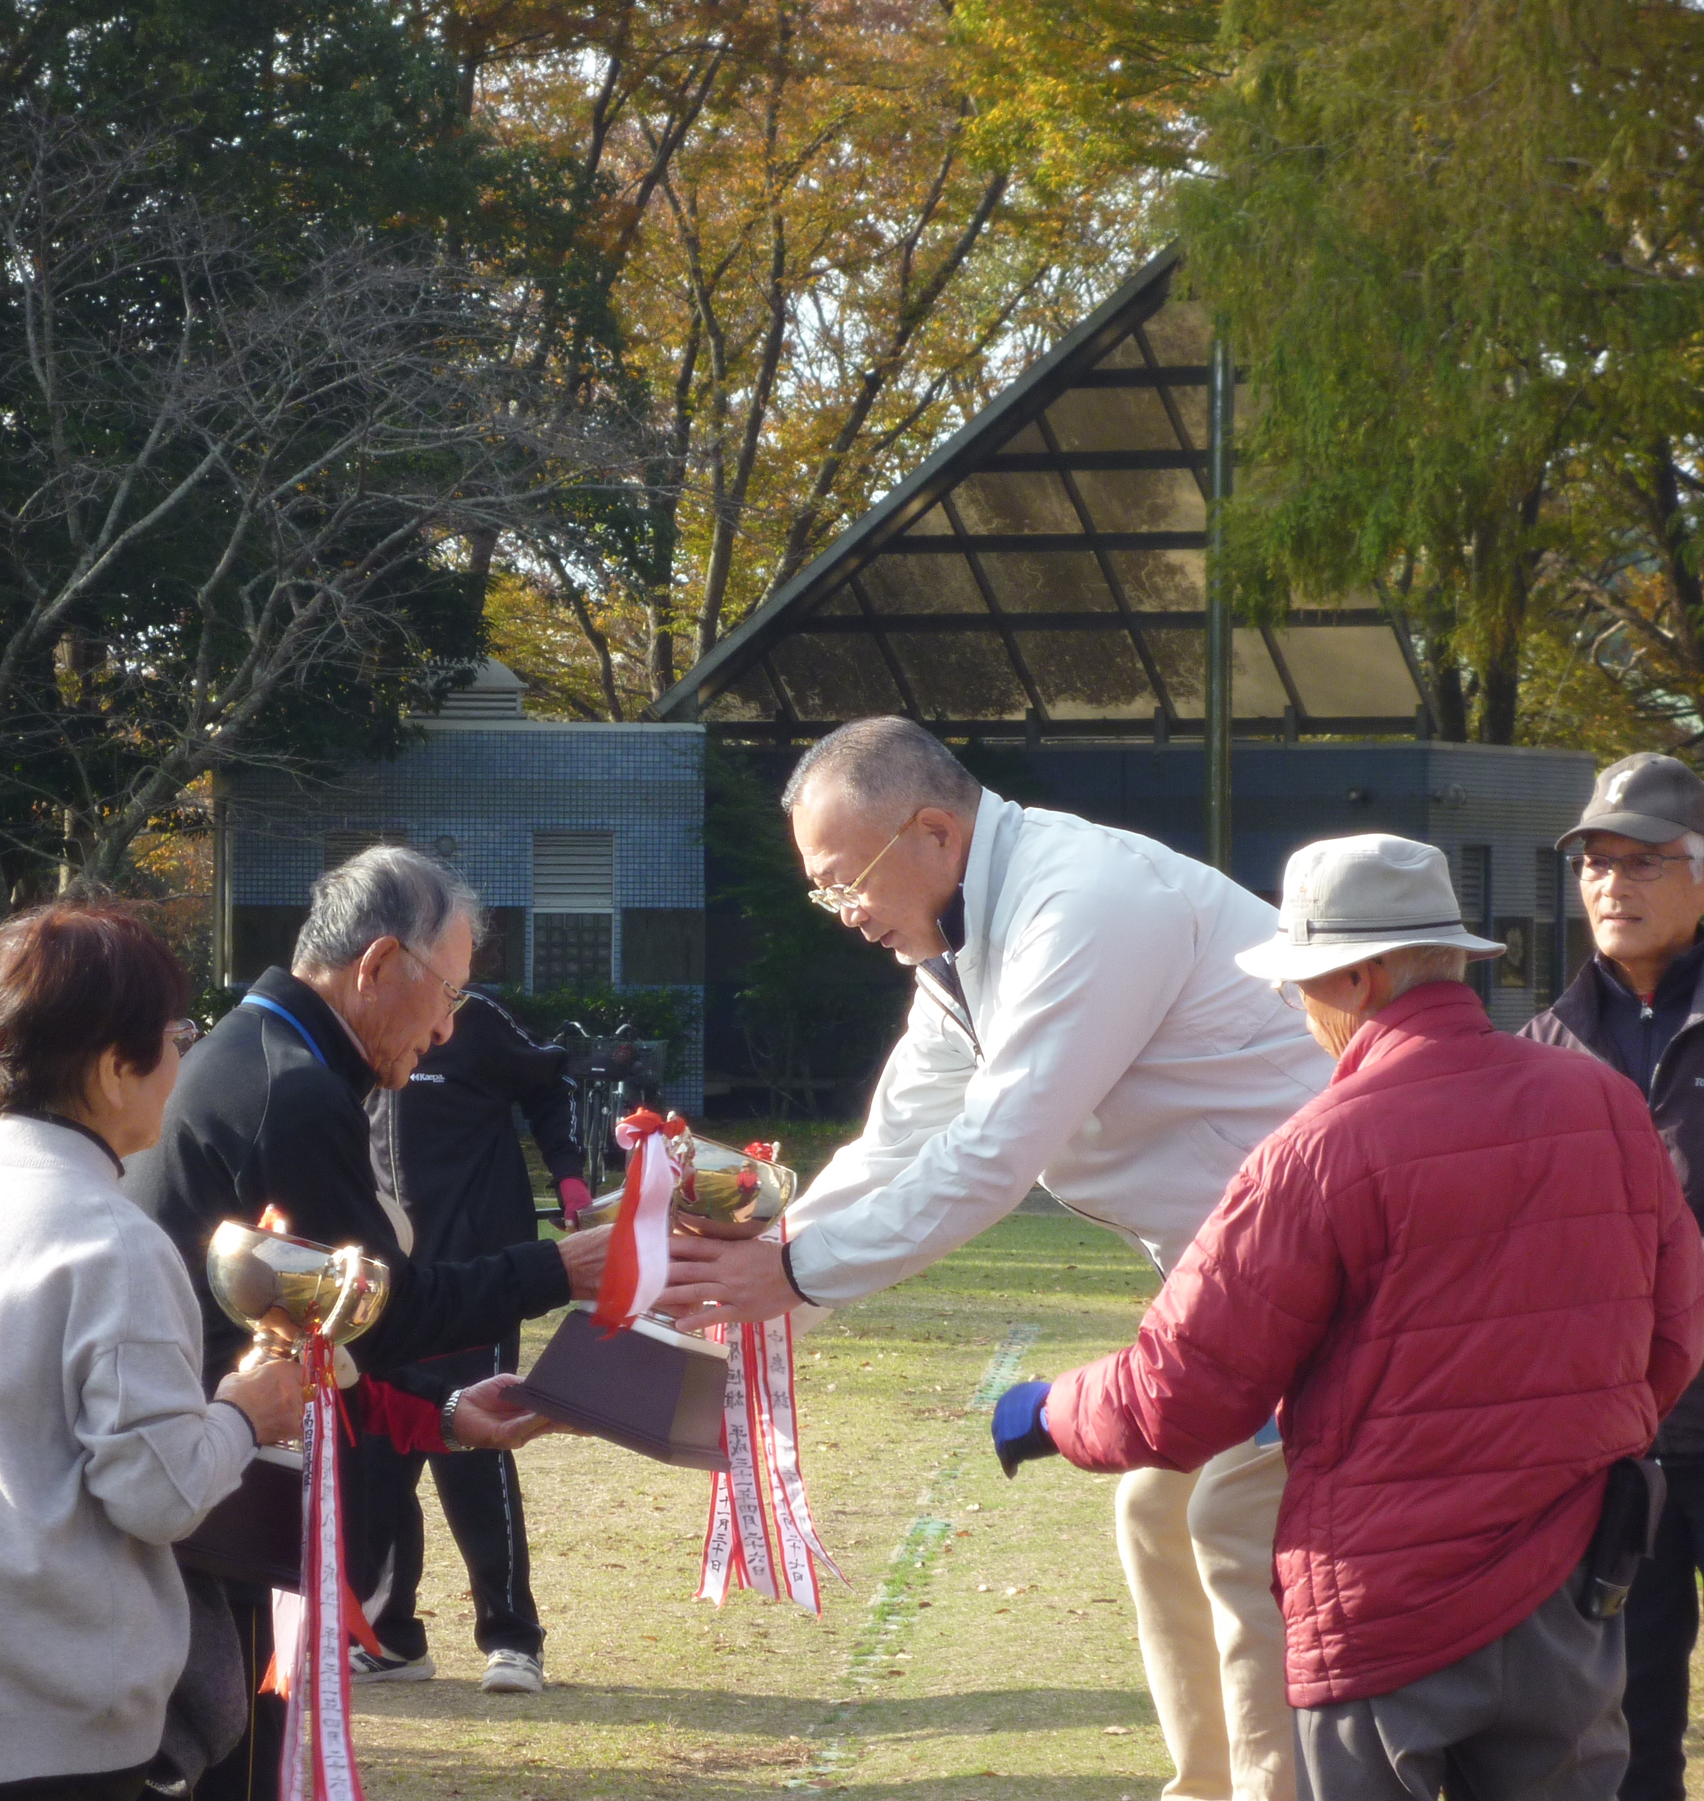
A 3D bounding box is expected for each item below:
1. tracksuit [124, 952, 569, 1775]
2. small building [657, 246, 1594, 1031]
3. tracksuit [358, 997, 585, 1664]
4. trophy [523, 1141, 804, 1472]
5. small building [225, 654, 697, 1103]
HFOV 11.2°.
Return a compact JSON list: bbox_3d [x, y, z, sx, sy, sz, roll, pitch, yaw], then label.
[{"bbox_3d":[-0.526,0.735,8.850,0.500,1.330,0.480,0,0,-18],"label":"tracksuit"},{"bbox_3d":[1.480,-1.750,73.300,7.300,6.950,7.300,0,0,27],"label":"small building"},{"bbox_3d":[-0.810,0.815,16.600,0.530,1.285,0.340,0,0,37],"label":"tracksuit"},{"bbox_3d":[-0.188,0.390,8.800,0.190,0.310,0.210,22,4,19],"label":"trophy"},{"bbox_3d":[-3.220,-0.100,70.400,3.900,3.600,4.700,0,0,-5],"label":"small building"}]

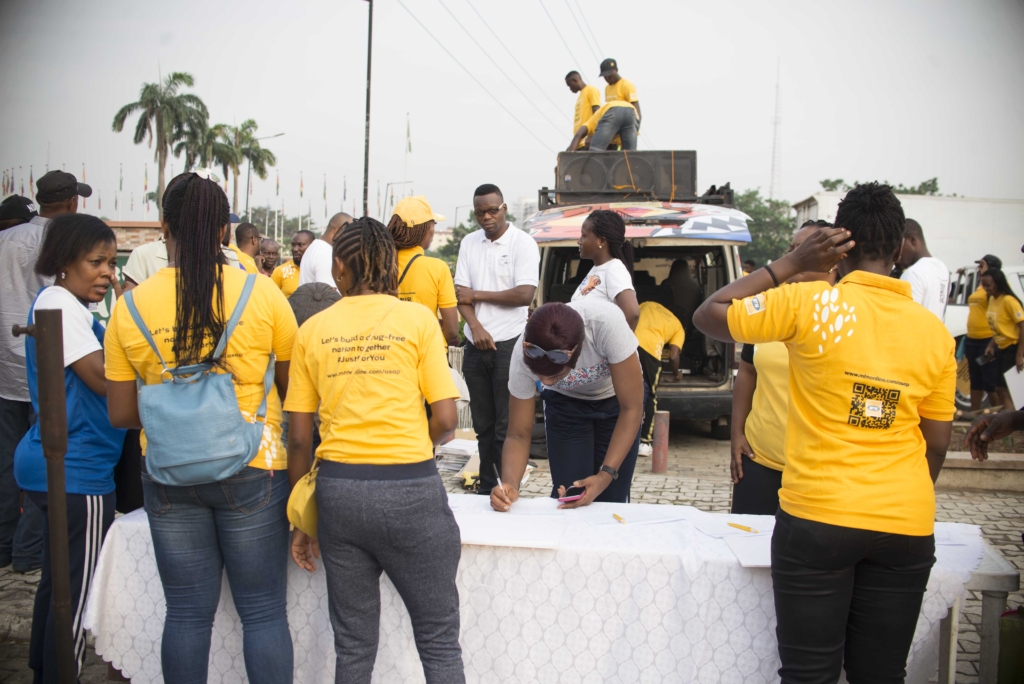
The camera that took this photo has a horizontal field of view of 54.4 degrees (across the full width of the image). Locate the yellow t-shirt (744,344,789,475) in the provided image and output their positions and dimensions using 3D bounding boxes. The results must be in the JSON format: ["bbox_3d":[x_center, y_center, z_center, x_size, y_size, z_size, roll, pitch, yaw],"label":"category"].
[{"bbox_3d":[1.011,0.129,3.420,0.470,0.630,0.310,2,3,12],"label":"yellow t-shirt"}]

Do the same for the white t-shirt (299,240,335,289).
[{"bbox_3d":[-1.004,-0.211,5.450,0.310,0.720,0.480,0,3,-24],"label":"white t-shirt"}]

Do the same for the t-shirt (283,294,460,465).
[{"bbox_3d":[-0.388,0.104,2.750,0.490,0.490,0.280,1,4,-6],"label":"t-shirt"}]

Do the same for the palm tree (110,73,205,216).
[{"bbox_3d":[-18.402,-7.909,52.000,4.600,11.900,4.600,1,3,0],"label":"palm tree"}]

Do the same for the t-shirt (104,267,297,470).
[{"bbox_3d":[-0.860,0.073,2.750,0.510,0.560,0.300,0,4,-10],"label":"t-shirt"}]

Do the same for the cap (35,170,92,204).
[{"bbox_3d":[-1.846,-0.636,4.100,0.260,0.140,0.180,-3,6,-42],"label":"cap"}]

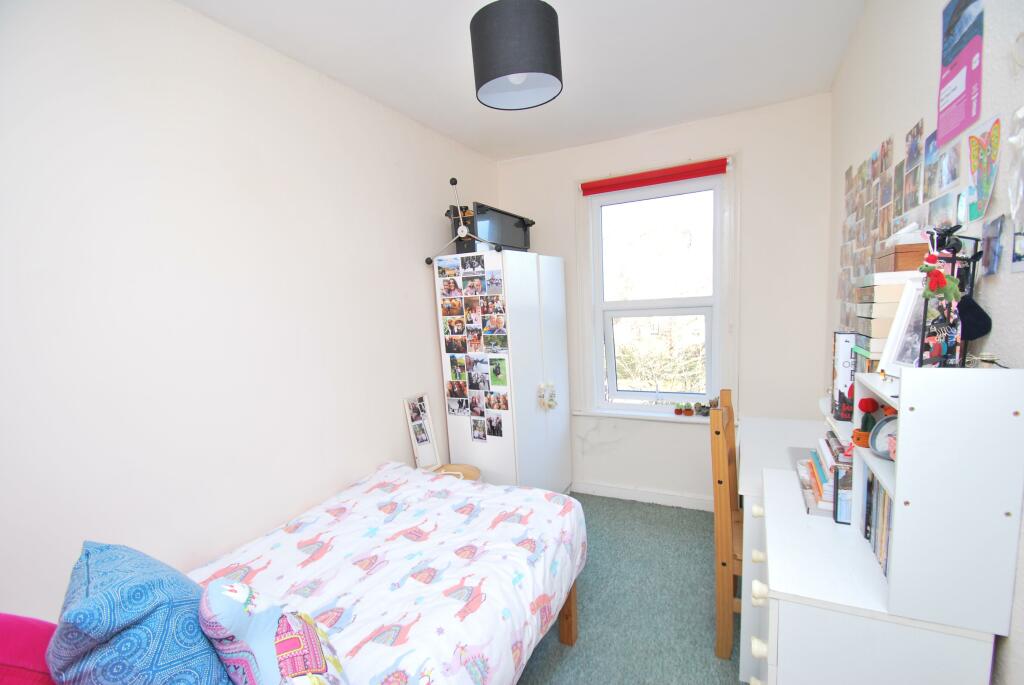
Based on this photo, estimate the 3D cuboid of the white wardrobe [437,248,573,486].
[{"bbox_3d":[-0.010,0.289,2.772,0.467,1.659,0.745,1,7,31],"label":"white wardrobe"}]

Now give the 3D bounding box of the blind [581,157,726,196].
[{"bbox_3d":[0.838,-1.001,2.603,0.864,0.085,0.060,0,7,25],"label":"blind"}]

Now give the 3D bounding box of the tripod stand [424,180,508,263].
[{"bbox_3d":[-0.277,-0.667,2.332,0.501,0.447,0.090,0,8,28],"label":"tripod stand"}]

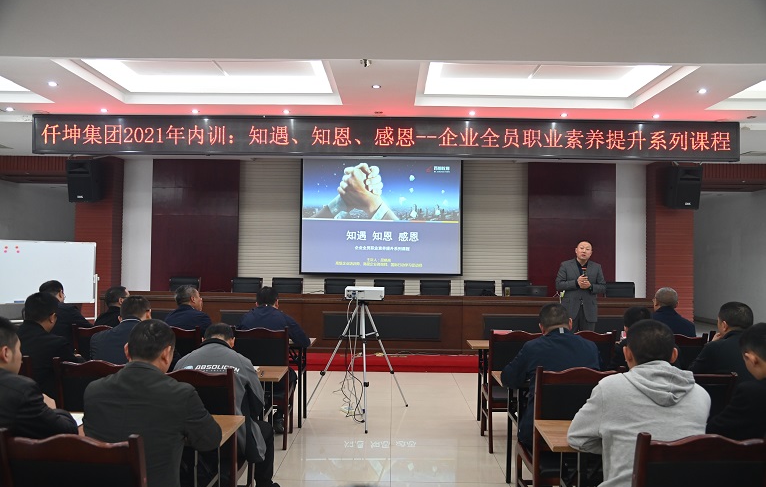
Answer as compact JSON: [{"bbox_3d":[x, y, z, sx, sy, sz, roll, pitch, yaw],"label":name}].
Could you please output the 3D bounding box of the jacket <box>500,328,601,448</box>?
[{"bbox_3d":[1.001,0.825,3.460,0.560,0.680,0.620,1,-2,1],"label":"jacket"}]

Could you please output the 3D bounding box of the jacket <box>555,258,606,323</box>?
[{"bbox_3d":[2.323,0.555,7.000,0.610,0.770,0.340,0,-2,16],"label":"jacket"}]

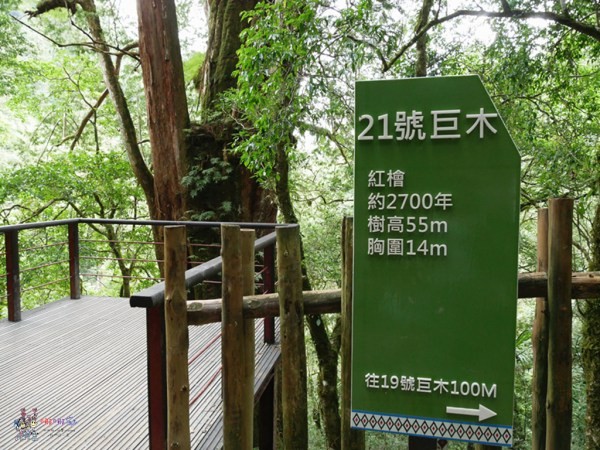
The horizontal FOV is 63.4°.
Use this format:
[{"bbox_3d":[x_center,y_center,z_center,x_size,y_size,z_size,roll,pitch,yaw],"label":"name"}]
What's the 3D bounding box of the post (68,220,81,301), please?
[{"bbox_3d":[-3.072,0.497,6.600,0.090,1.020,0.090,1,5,10],"label":"post"}]

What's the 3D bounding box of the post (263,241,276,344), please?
[{"bbox_3d":[-0.309,0.678,4.880,0.090,1.020,0.090,1,5,10],"label":"post"}]

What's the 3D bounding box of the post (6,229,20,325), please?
[{"bbox_3d":[-3.293,0.589,5.565,0.090,1.020,0.090,1,5,10],"label":"post"}]

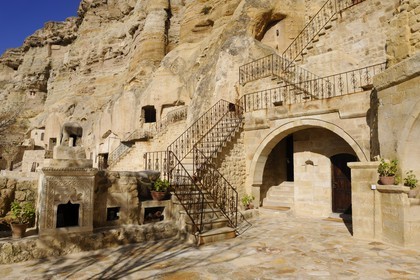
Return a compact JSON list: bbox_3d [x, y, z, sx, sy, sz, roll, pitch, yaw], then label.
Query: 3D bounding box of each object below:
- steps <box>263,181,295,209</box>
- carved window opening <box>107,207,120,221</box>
[{"bbox_3d":[2.639,2.037,10.639,1.250,0.850,1.200,-1,-4,19],"label":"steps"},{"bbox_3d":[-2.087,1.590,6.056,0.320,0.310,0.180,2,-4,-25],"label":"carved window opening"}]

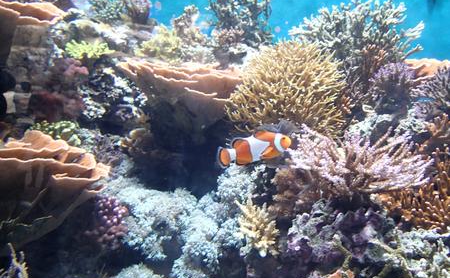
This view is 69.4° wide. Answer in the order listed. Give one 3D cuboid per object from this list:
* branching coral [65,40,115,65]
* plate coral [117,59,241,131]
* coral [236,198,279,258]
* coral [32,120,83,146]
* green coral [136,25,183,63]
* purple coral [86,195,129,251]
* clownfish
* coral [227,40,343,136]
[{"bbox_3d":[-0.292,-0.188,0.700,0.104,0.033,0.090,0,14,0],"label":"branching coral"},{"bbox_3d":[-0.090,-0.086,0.630,0.233,0.111,0.190,0,14,0],"label":"plate coral"},{"bbox_3d":[0.046,0.127,0.460,0.058,0.077,0.060,0,14,0],"label":"coral"},{"bbox_3d":[-0.300,-0.010,0.580,0.090,0.035,0.075,0,14,0],"label":"coral"},{"bbox_3d":[-0.153,-0.223,0.760,0.104,0.076,0.090,0,14,0],"label":"green coral"},{"bbox_3d":[-0.182,0.128,0.500,0.066,0.077,0.065,0,14,0],"label":"purple coral"},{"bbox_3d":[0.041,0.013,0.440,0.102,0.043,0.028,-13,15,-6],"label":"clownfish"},{"bbox_3d":[0.112,-0.095,0.600,0.218,0.146,0.190,0,14,0],"label":"coral"}]

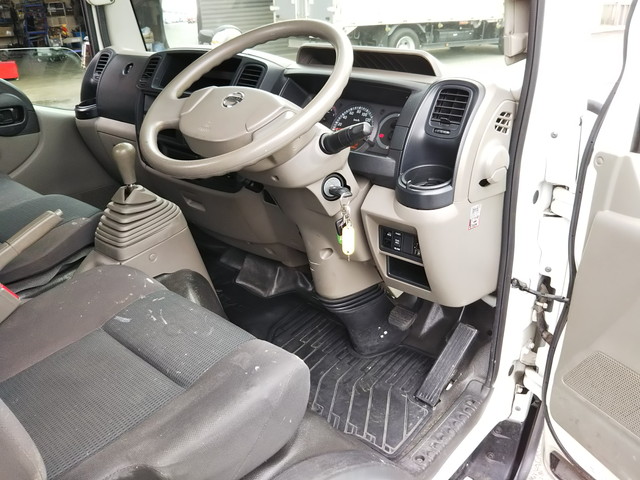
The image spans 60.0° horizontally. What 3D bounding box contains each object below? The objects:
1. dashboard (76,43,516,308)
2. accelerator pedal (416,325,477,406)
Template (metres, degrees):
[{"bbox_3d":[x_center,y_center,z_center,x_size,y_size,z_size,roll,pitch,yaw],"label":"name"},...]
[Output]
[{"bbox_3d":[-0.158,-0.286,1.515,1.475,0.480,0.465,19,29,37],"label":"dashboard"},{"bbox_3d":[0.318,0.311,1.365,0.053,0.032,0.217,21,69,41],"label":"accelerator pedal"}]

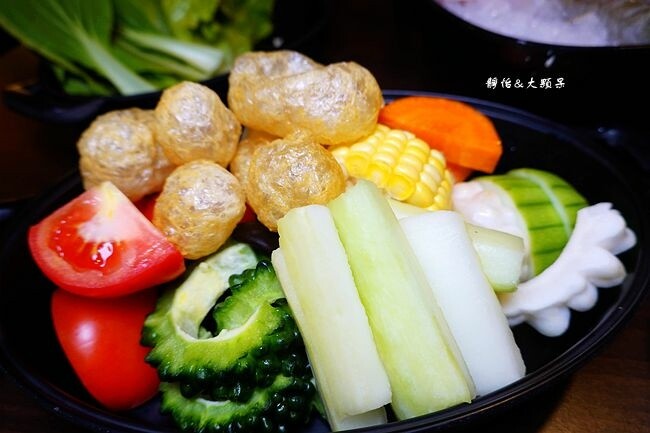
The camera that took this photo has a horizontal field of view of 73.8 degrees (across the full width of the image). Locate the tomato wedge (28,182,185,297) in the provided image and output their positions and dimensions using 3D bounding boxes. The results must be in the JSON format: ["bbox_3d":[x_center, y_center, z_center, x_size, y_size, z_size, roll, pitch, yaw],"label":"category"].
[{"bbox_3d":[-0.076,0.009,0.153,0.050,0.033,0.032,-3,31,5],"label":"tomato wedge"}]

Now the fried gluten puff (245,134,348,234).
[{"bbox_3d":[-0.011,-0.013,0.170,0.038,0.036,0.038,-6,31,0],"label":"fried gluten puff"}]

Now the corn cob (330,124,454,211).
[{"bbox_3d":[0.028,-0.011,0.178,0.047,0.047,0.028,11,52,14],"label":"corn cob"}]

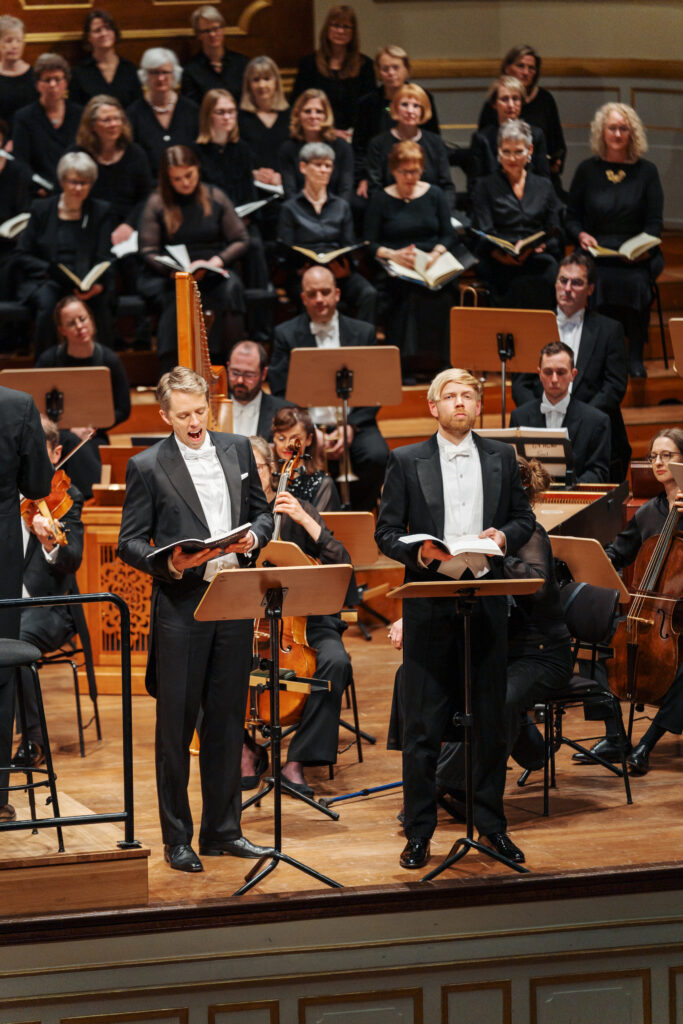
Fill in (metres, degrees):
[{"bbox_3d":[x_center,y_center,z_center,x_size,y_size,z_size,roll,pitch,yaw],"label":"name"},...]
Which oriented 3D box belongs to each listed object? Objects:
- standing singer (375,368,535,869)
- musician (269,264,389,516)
[{"bbox_3d":[0.432,0.367,20.553,0.570,1.780,0.450,-3,8,-12],"label":"standing singer"},{"bbox_3d":[-0.047,-0.490,26.364,0.570,1.310,0.850,-2,9,-6],"label":"musician"}]

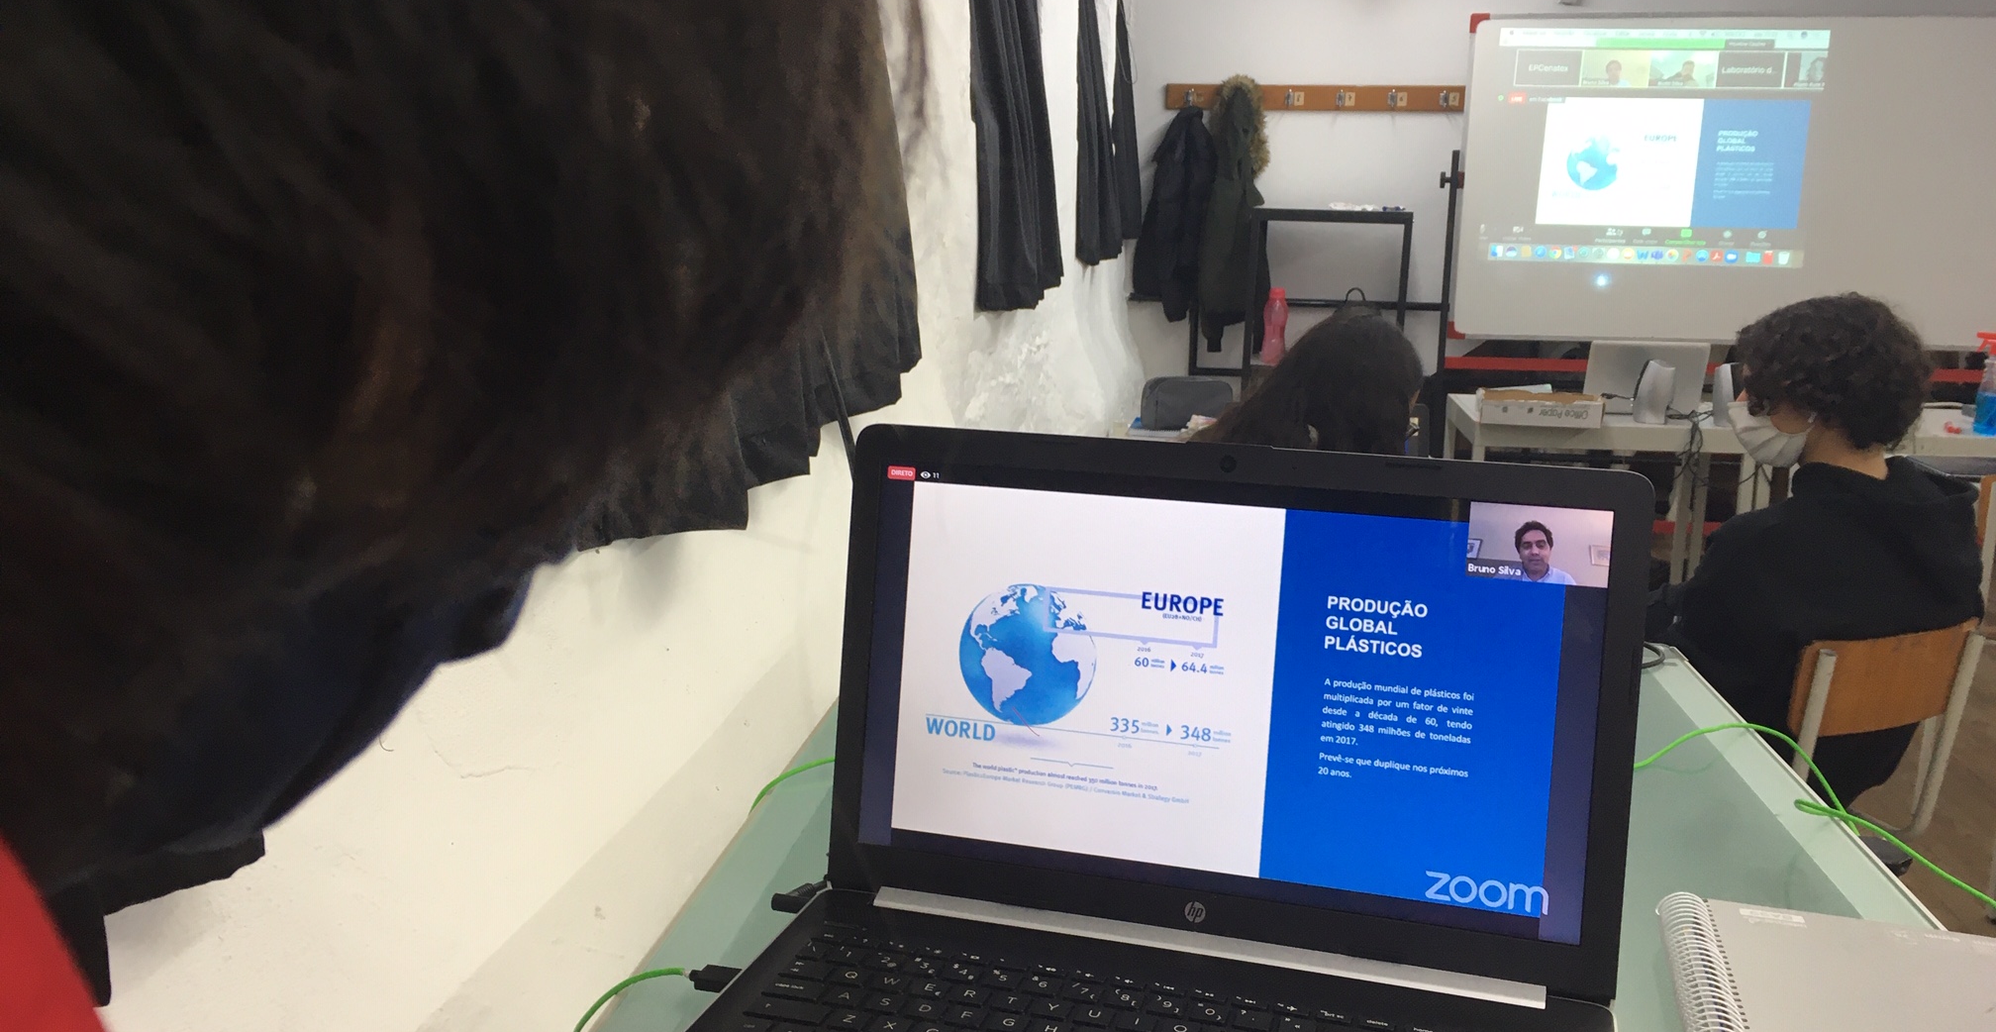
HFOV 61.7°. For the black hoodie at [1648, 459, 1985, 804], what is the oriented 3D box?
[{"bbox_3d":[1.234,0.165,2.671,0.520,0.580,0.450,-5,13,-25],"label":"black hoodie"}]

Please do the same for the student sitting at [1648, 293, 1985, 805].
[{"bbox_3d":[1.187,0.258,2.787,0.520,1.250,0.660,-5,13,-25],"label":"student sitting"}]

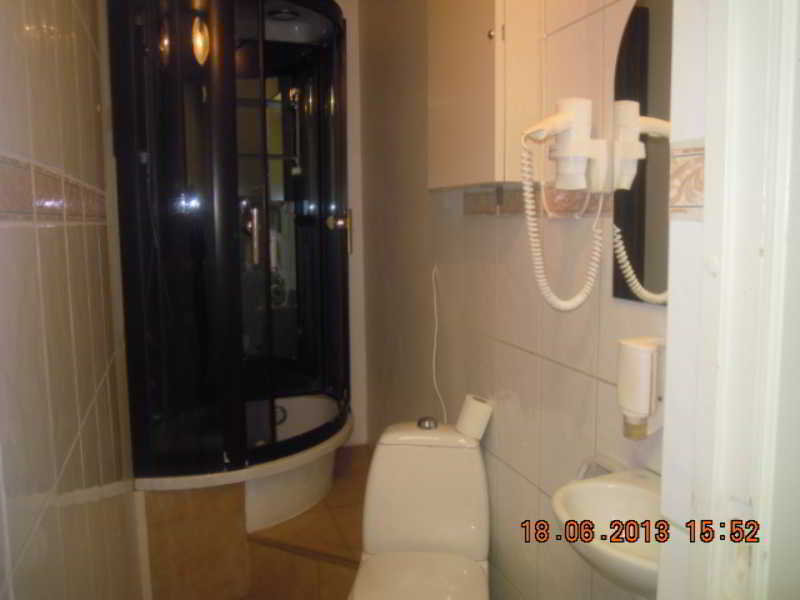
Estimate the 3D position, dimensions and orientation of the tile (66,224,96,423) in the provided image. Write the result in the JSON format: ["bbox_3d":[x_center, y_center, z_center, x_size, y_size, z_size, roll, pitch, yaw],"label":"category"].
[{"bbox_3d":[-0.505,0.029,1.020,0.010,0.300,0.200,-3,8,-19],"label":"tile"}]

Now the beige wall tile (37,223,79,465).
[{"bbox_3d":[-0.441,0.052,0.832,0.010,0.300,0.200,-3,8,-19],"label":"beige wall tile"}]

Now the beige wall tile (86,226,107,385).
[{"bbox_3d":[-0.570,0.005,1.208,0.010,0.300,0.200,-3,8,-19],"label":"beige wall tile"}]

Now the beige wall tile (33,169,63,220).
[{"bbox_3d":[-0.443,-0.129,0.809,0.010,0.067,0.200,-3,8,-19],"label":"beige wall tile"}]

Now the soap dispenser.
[{"bbox_3d":[0.394,0.147,1.046,0.070,0.159,0.065,-3,8,-19],"label":"soap dispenser"}]

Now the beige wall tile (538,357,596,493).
[{"bbox_3d":[0.345,0.282,1.339,0.010,0.300,0.200,-3,8,-19],"label":"beige wall tile"}]

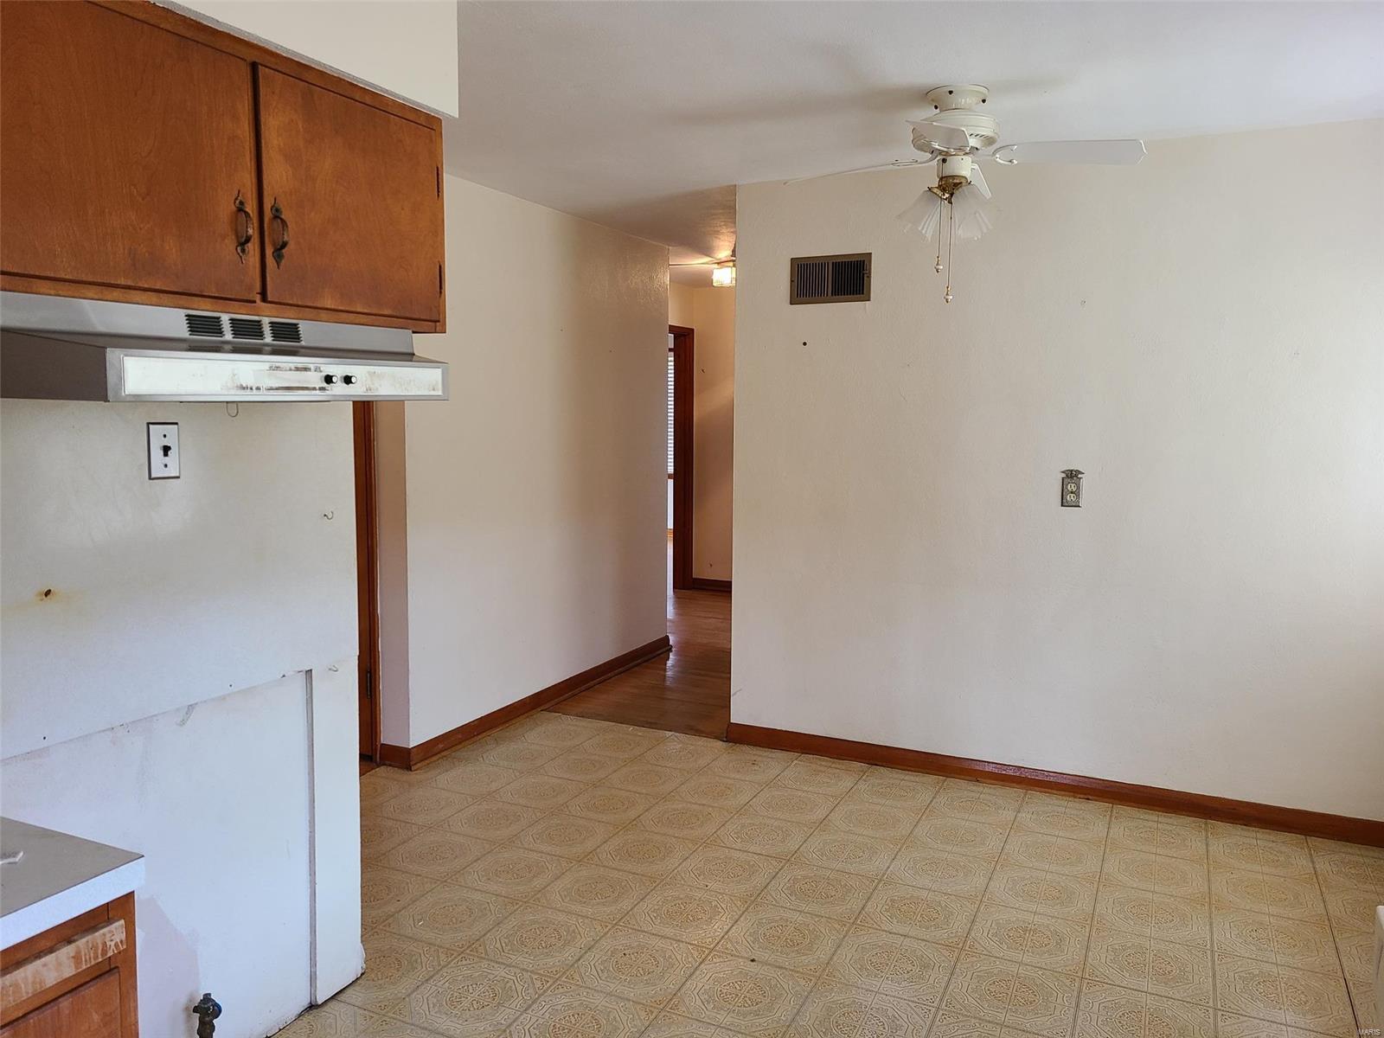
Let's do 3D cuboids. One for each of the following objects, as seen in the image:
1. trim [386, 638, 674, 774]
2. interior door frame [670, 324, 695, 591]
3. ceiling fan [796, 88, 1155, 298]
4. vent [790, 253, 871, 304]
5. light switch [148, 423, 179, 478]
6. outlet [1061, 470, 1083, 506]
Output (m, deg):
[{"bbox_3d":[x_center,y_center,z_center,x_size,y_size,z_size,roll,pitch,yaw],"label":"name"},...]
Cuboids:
[{"bbox_3d":[-0.710,0.868,5.374,0.170,0.094,2.400,3,7,25],"label":"trim"},{"bbox_3d":[-0.243,-0.427,8.040,0.150,2.105,0.880,3,7,25],"label":"interior door frame"},{"bbox_3d":[0.805,-0.997,3.223,1.100,0.600,1.100,3,7,25],"label":"ceiling fan"},{"bbox_3d":[0.566,-0.978,4.245,0.344,0.195,0.020,3,7,25],"label":"vent"},{"bbox_3d":[-1.078,-0.139,2.126,0.018,0.114,0.071,3,7,25],"label":"light switch"},{"bbox_3d":[1.433,-0.114,3.922,0.082,0.140,0.015,3,7,25],"label":"outlet"}]

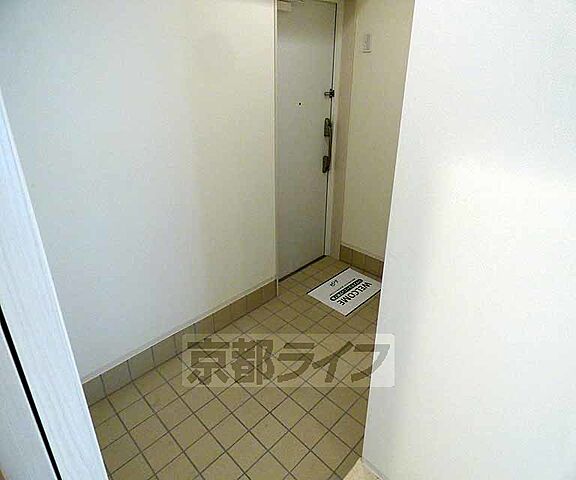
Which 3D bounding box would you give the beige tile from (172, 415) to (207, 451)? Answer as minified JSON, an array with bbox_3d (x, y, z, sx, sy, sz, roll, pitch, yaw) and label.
[{"bbox_3d":[-0.524,1.018,1.838,0.146,0.010,0.146,24,36,39],"label":"beige tile"}]

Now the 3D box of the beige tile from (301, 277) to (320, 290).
[{"bbox_3d":[0.209,0.382,3.048,0.146,0.010,0.146,25,36,39],"label":"beige tile"}]

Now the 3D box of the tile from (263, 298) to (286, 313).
[{"bbox_3d":[-0.095,0.525,2.775,0.147,0.010,0.147,-25,36,-39],"label":"tile"}]

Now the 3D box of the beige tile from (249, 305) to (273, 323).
[{"bbox_3d":[-0.212,0.577,2.687,0.146,0.010,0.146,24,36,39],"label":"beige tile"}]

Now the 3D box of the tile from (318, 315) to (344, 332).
[{"bbox_3d":[0.329,0.620,2.584,0.147,0.010,0.147,-25,36,-39],"label":"tile"}]

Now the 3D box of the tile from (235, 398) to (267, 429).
[{"bbox_3d":[-0.205,0.964,1.928,0.147,0.010,0.147,-25,36,-39],"label":"tile"}]

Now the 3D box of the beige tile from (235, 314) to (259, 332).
[{"bbox_3d":[-0.314,0.623,2.585,0.145,0.010,0.145,24,36,39],"label":"beige tile"}]

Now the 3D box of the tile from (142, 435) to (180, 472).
[{"bbox_3d":[-0.630,1.063,1.738,0.145,0.010,0.145,24,36,39],"label":"tile"}]

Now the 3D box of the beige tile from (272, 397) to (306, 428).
[{"bbox_3d":[0.006,0.963,1.926,0.145,0.010,0.145,24,36,39],"label":"beige tile"}]

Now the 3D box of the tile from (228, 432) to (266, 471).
[{"bbox_3d":[-0.206,1.062,1.738,0.145,0.010,0.145,24,36,39],"label":"tile"}]

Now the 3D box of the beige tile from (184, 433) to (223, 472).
[{"bbox_3d":[-0.414,1.062,1.734,0.146,0.010,0.146,25,36,39],"label":"beige tile"}]

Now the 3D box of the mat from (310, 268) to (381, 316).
[{"bbox_3d":[0.513,0.418,2.959,0.405,0.008,0.602,25,36,39],"label":"mat"}]

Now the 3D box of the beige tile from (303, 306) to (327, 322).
[{"bbox_3d":[0.223,0.572,2.679,0.147,0.010,0.147,-25,36,-39],"label":"beige tile"}]

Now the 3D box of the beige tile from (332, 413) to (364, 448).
[{"bbox_3d":[0.324,1.014,1.843,0.146,0.010,0.146,24,36,39],"label":"beige tile"}]

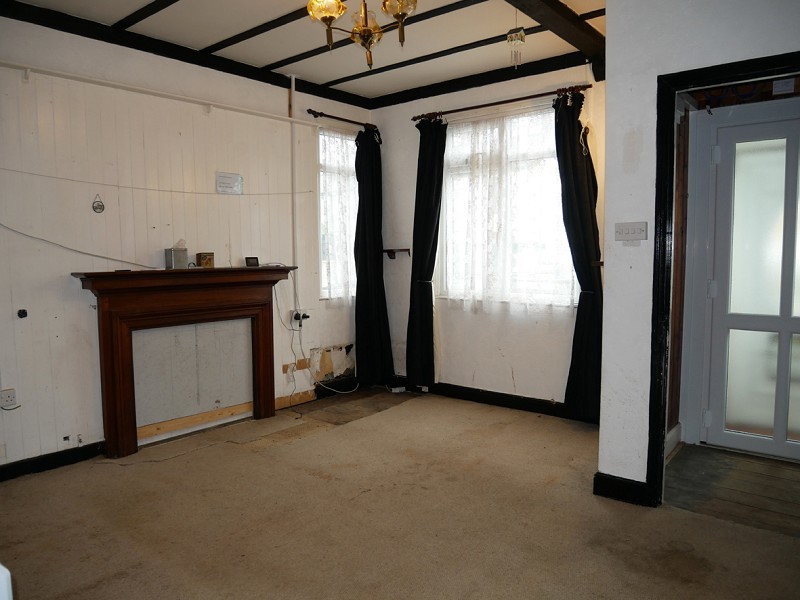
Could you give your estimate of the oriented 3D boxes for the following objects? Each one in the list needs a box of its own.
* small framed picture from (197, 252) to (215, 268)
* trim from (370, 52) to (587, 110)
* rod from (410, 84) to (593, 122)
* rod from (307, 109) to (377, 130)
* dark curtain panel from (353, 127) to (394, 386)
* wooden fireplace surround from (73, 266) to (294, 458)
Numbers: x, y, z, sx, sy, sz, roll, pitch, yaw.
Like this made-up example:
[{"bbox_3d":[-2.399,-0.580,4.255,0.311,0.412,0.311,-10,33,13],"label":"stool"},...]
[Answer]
[{"bbox_3d":[-1.336,-0.266,3.827,0.055,0.108,0.105,4,7,42],"label":"small framed picture"},{"bbox_3d":[0.525,-1.744,4.470,1.980,0.095,0.035,3,6,36],"label":"trim"},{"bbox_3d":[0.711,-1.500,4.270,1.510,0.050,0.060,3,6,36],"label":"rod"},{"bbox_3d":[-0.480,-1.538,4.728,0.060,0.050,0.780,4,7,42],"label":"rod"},{"bbox_3d":[-0.247,-0.363,4.989,0.180,2.310,0.280,4,7,42],"label":"dark curtain panel"},{"bbox_3d":[-1.379,0.366,3.860,0.205,1.155,1.495,4,7,42],"label":"wooden fireplace surround"}]

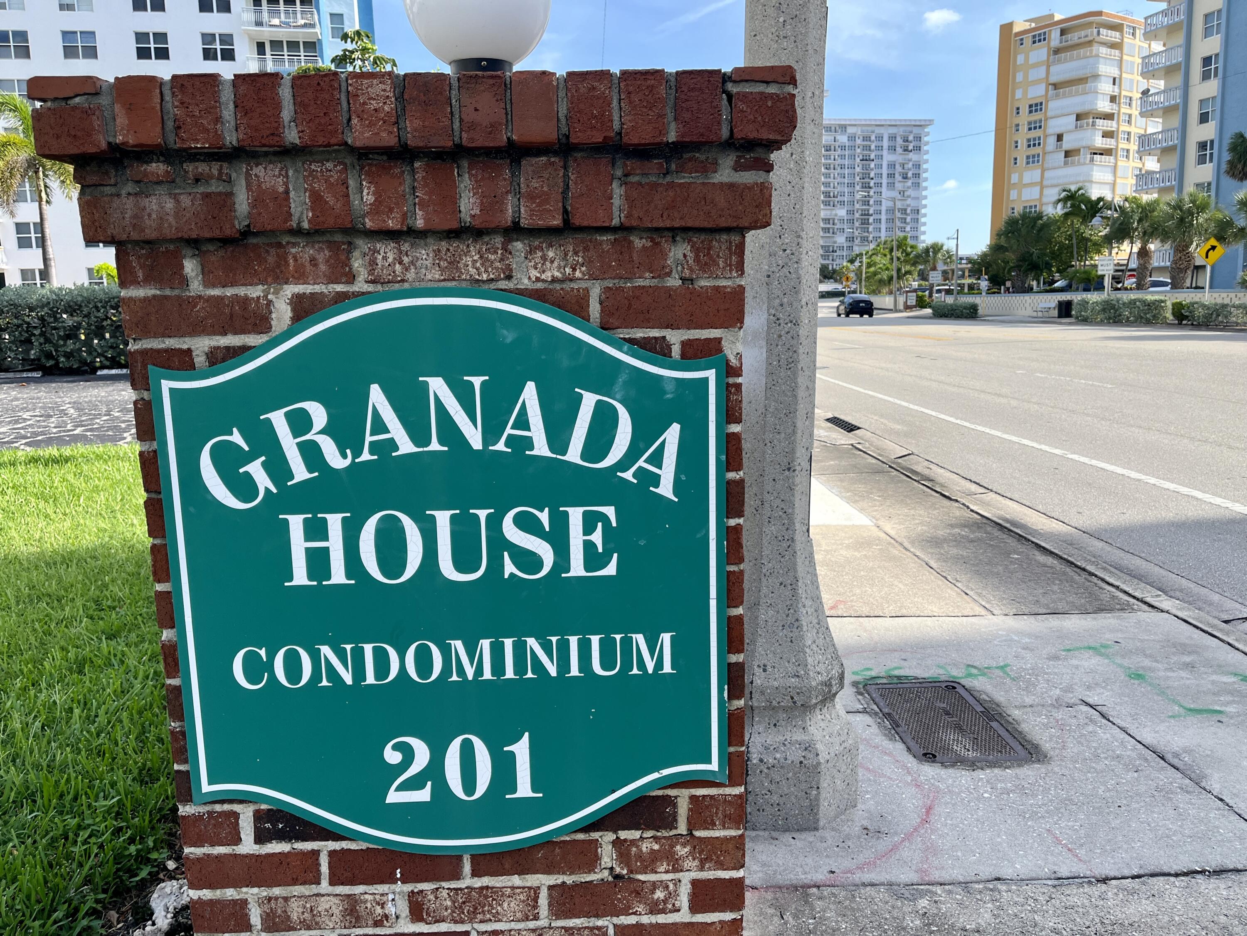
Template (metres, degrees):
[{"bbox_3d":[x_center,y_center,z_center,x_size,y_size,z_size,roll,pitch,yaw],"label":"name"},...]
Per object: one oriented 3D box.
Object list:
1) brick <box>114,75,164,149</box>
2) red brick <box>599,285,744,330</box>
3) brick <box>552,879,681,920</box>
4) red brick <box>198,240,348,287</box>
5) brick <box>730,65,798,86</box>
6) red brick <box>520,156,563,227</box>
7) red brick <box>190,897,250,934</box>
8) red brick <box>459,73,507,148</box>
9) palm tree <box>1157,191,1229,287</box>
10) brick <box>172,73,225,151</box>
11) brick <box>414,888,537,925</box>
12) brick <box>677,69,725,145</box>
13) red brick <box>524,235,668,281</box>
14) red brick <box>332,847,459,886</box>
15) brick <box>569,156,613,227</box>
[{"bbox_3d":[-0.622,-0.474,1.298,0.059,0.086,0.201,-1,10,-1],"label":"brick"},{"bbox_3d":[0.067,-0.230,1.346,0.199,0.059,0.092,-2,9,-1],"label":"red brick"},{"bbox_3d":[-0.015,0.667,1.510,0.205,0.057,0.091,-1,10,-1],"label":"brick"},{"bbox_3d":[-0.473,-0.284,1.323,0.203,0.057,0.092,-2,9,-1],"label":"red brick"},{"bbox_3d":[0.178,-0.513,1.277,0.084,0.022,0.180,-2,10,-1],"label":"brick"},{"bbox_3d":[-0.111,-0.381,1.340,0.053,0.087,0.198,-2,9,-1],"label":"red brick"},{"bbox_3d":[-0.619,0.669,1.530,0.088,0.057,0.198,-2,9,-1],"label":"red brick"},{"bbox_3d":[-0.183,-0.478,1.308,0.058,0.091,0.201,-1,10,-1],"label":"red brick"},{"bbox_3d":[22.192,-8.368,36.702,2.800,4.835,2.800,4,11,30],"label":"palm tree"},{"bbox_3d":[-0.548,-0.474,1.300,0.060,0.088,0.201,-1,10,-1],"label":"brick"},{"bbox_3d":[-0.230,0.665,1.488,0.202,0.057,0.095,-2,9,-2],"label":"brick"},{"bbox_3d":[0.095,-0.483,1.310,0.058,0.092,0.200,-2,9,-2],"label":"brick"},{"bbox_3d":[-0.035,-0.294,1.333,0.193,0.058,0.092,-2,9,-1],"label":"red brick"},{"bbox_3d":[-0.349,0.596,1.468,0.199,0.057,0.092,-2,10,-1],"label":"red brick"},{"bbox_3d":[-0.045,-0.383,1.347,0.058,0.092,0.200,-2,9,-2],"label":"brick"}]

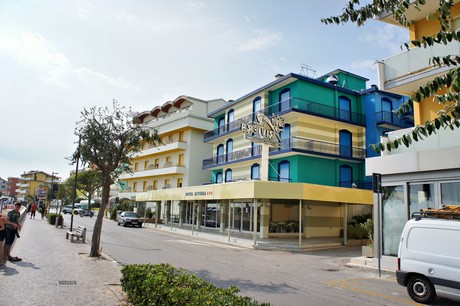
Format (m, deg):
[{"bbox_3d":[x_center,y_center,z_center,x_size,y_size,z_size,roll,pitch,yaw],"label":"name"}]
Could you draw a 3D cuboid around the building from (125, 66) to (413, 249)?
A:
[{"bbox_3d":[3.537,0.470,33.128,17.600,13.800,25.400,7,-11,-29],"label":"building"}]

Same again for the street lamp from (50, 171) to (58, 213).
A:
[{"bbox_3d":[-31.994,7.379,62.677,1.100,7.300,0.250,7,-11,-29],"label":"street lamp"}]

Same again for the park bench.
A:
[{"bbox_3d":[-7.487,3.935,16.908,0.660,0.730,1.700,7,-11,-29],"label":"park bench"}]

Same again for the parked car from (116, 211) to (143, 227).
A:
[{"bbox_3d":[-9.631,6.282,32.910,1.680,1.420,4.300,6,-10,-24],"label":"parked car"}]

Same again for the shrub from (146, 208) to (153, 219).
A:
[{"bbox_3d":[-8.855,6.705,38.200,0.850,1.200,0.850,7,-11,-29],"label":"shrub"}]

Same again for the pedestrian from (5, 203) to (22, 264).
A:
[{"bbox_3d":[-6.678,2.440,10.783,0.460,1.720,0.480,3,-9,-4],"label":"pedestrian"}]

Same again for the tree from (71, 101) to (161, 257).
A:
[{"bbox_3d":[-4.208,0.849,12.385,2.950,5.500,2.950,7,-11,-29],"label":"tree"}]

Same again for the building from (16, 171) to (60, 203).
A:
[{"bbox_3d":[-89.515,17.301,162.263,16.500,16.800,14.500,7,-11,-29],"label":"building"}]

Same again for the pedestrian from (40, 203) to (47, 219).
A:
[{"bbox_3d":[-21.524,6.790,39.973,0.500,1.720,0.400,7,-11,-29],"label":"pedestrian"}]

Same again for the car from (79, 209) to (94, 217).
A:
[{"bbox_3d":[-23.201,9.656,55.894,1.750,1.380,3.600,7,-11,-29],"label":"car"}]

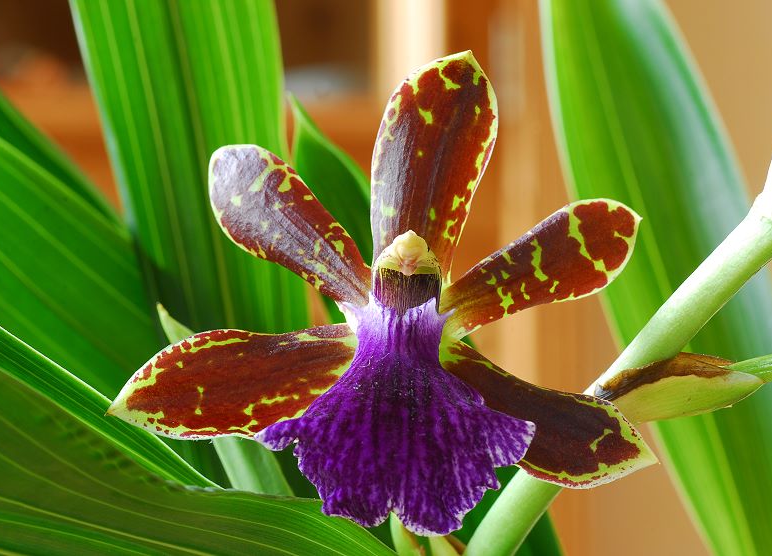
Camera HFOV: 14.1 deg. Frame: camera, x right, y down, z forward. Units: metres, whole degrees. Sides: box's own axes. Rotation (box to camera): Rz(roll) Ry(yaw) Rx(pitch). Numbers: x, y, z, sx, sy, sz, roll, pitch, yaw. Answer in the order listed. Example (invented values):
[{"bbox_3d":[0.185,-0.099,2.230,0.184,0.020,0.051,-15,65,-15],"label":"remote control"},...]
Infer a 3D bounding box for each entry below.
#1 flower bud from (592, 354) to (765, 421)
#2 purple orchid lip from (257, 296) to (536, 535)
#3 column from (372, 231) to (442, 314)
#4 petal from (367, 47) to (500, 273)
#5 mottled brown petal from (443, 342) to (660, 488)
[{"bbox_3d":[0.039,0.015,0.415,0.022,0.007,0.007,-7,0,0],"label":"flower bud"},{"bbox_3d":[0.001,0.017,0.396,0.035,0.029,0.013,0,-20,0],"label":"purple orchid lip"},{"bbox_3d":[0.003,-0.001,0.400,0.009,0.011,0.009,0,-6,0],"label":"column"},{"bbox_3d":[0.006,-0.014,0.408,0.015,0.031,0.008,10,0,0],"label":"petal"},{"bbox_3d":[0.019,0.019,0.406,0.033,0.013,0.008,26,0,1],"label":"mottled brown petal"}]

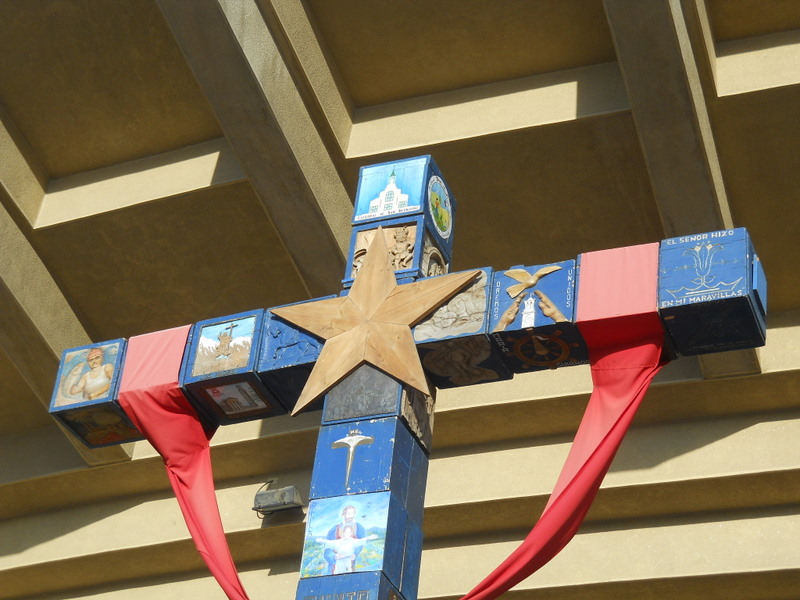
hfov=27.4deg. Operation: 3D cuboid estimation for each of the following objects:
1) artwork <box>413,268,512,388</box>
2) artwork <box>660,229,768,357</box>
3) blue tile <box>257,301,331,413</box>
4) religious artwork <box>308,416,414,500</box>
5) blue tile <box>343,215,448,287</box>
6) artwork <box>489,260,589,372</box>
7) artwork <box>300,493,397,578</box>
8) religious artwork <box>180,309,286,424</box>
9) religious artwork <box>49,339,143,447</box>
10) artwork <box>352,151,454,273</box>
[{"bbox_3d":[0.318,0.143,8.066,0.410,0.378,0.396,-8,-37,21],"label":"artwork"},{"bbox_3d":[1.455,-0.031,7.627,0.399,0.378,0.396,-8,-37,21],"label":"artwork"},{"bbox_3d":[-0.438,0.277,8.345,0.407,0.378,0.396,-8,-37,21],"label":"blue tile"},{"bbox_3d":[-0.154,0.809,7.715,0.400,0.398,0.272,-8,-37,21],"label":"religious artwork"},{"bbox_3d":[-0.011,-0.139,8.444,0.400,0.395,0.396,-8,-37,21],"label":"blue tile"},{"bbox_3d":[0.700,0.084,7.918,0.418,0.378,0.396,-8,-37,21],"label":"artwork"},{"bbox_3d":[-0.231,1.078,7.415,0.400,0.396,0.072,-8,-37,21],"label":"artwork"},{"bbox_3d":[-0.812,0.352,8.477,0.400,0.378,0.396,-8,-37,21],"label":"religious artwork"},{"bbox_3d":[-1.556,0.503,8.740,0.382,0.378,0.396,-8,-37,21],"label":"religious artwork"},{"bbox_3d":[0.029,-0.460,8.666,0.400,0.389,0.396,-8,-37,21],"label":"artwork"}]

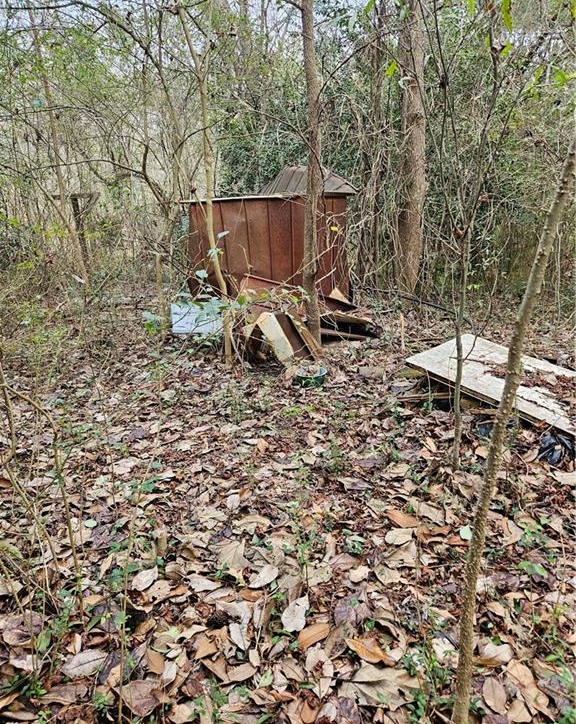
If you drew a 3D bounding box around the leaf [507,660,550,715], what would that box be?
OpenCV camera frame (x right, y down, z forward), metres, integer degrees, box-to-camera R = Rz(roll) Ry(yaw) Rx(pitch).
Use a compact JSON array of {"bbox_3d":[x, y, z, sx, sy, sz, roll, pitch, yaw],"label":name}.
[{"bbox_3d":[0.736,0.996,1.571,0.076,0.040,0.177,-6,19,-10],"label":"leaf"}]

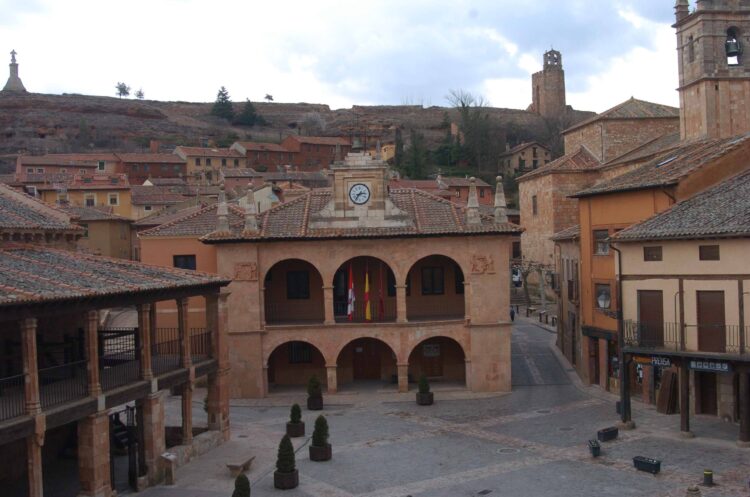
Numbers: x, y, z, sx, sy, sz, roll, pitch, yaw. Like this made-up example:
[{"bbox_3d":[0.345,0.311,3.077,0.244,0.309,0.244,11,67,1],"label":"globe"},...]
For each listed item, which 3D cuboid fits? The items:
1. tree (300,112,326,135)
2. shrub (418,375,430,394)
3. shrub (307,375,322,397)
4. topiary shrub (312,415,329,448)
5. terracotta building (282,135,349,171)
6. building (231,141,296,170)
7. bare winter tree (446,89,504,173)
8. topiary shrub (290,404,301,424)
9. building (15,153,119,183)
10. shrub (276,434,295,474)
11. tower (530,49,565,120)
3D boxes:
[{"bbox_3d":[-14.296,-28.940,203.000,6.100,5.500,6.000,-2,0,0],"label":"tree"},{"bbox_3d":[2.454,6.743,43.297,0.595,0.942,0.595,-2,0,0],"label":"shrub"},{"bbox_3d":[-2.952,6.728,42.967,0.680,1.009,0.680,-2,0,0],"label":"shrub"},{"bbox_3d":[-2.013,6.811,32.548,0.634,1.174,0.634,-2,0,0],"label":"topiary shrub"},{"bbox_3d":[-11.193,-18.298,170.000,12.000,7.500,7.500,-2,0,-34],"label":"terracotta building"},{"bbox_3d":[-21.257,-17.506,168.000,12.000,6.300,7.500,-2,0,-33],"label":"building"},{"bbox_3d":[20.945,-24.592,182.000,11.500,17.000,10.500,-2,0,0],"label":"bare winter tree"},{"bbox_3d":[-3.335,6.965,36.866,0.464,0.802,0.464,-2,0,0],"label":"topiary shrub"},{"bbox_3d":[-53.695,-13.837,152.000,17.000,6.000,8.000,-2,0,-28],"label":"building"},{"bbox_3d":[-2.937,6.772,28.814,0.660,1.270,0.660,-2,0,0],"label":"shrub"},{"bbox_3d":[47.556,-44.695,238.000,6.800,18.000,7.000,-2,0,-17],"label":"tower"}]

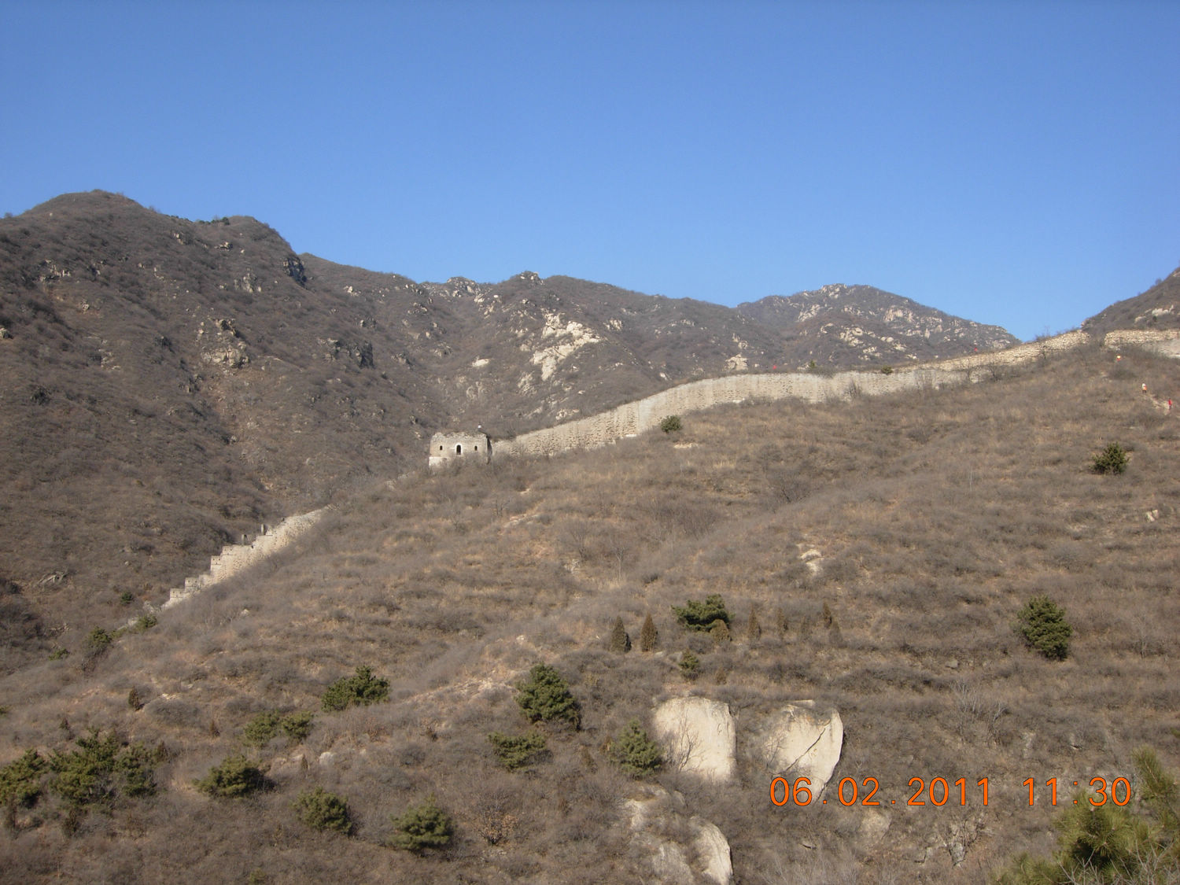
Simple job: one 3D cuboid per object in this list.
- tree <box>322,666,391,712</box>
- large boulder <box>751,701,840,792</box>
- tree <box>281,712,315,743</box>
[{"bbox_3d":[-22.470,23.670,118.000,6.360,4.430,5.090,0,-2,0],"label":"tree"},{"bbox_3d":[15.140,22.380,90.000,6.490,6.830,3.900,0,0,0],"label":"large boulder"},{"bbox_3d":[-21.910,21.390,92.000,2.480,2.350,2.360,0,0,0],"label":"tree"}]

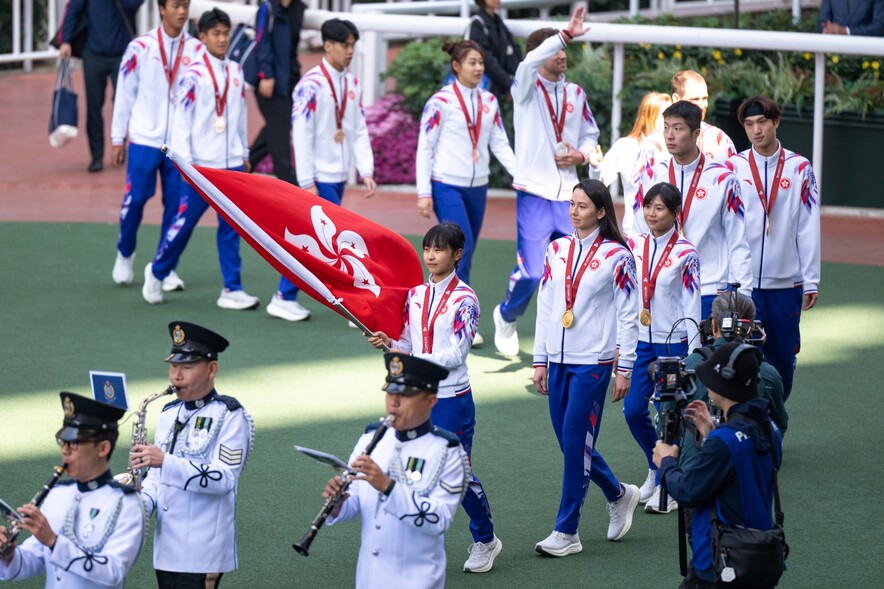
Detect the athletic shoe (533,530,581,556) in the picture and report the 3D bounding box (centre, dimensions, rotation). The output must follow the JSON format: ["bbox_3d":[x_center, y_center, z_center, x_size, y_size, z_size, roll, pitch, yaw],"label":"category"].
[{"bbox_3d":[0.541,1.154,22.622,0.270,0.115,0.100,-9,14,-41],"label":"athletic shoe"}]

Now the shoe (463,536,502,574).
[{"bbox_3d":[0.184,1.215,22.937,0.100,0.120,0.265,10,34,35],"label":"shoe"}]

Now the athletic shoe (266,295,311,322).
[{"bbox_3d":[-0.891,0.078,28.502,0.285,0.120,0.107,9,13,32],"label":"athletic shoe"}]

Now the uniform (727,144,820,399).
[{"bbox_3d":[1.692,-0.052,25.003,0.560,1.450,0.440,5,12,22],"label":"uniform"}]

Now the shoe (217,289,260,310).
[{"bbox_3d":[-1.176,0.032,28.375,0.290,0.115,0.105,9,13,35],"label":"shoe"}]

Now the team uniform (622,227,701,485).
[{"bbox_3d":[1.074,0.299,24.032,0.440,1.280,0.380,10,14,37],"label":"team uniform"}]

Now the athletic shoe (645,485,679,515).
[{"bbox_3d":[1.055,0.988,23.543,0.095,0.115,0.260,9,14,37],"label":"athletic shoe"}]

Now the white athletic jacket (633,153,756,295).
[{"bbox_3d":[1.286,-0.359,25.200,0.560,0.710,0.320,8,13,27],"label":"white athletic jacket"}]

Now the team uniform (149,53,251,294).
[{"bbox_3d":[-1.413,-0.702,28.722,0.500,1.420,0.500,12,15,41],"label":"team uniform"}]

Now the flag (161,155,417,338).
[{"bbox_3d":[-0.662,-0.228,22.339,1.180,0.860,0.580,-3,12,-22],"label":"flag"}]

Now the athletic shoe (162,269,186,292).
[{"bbox_3d":[-1.627,-0.073,28.889,0.105,0.115,0.290,-10,15,-44],"label":"athletic shoe"}]

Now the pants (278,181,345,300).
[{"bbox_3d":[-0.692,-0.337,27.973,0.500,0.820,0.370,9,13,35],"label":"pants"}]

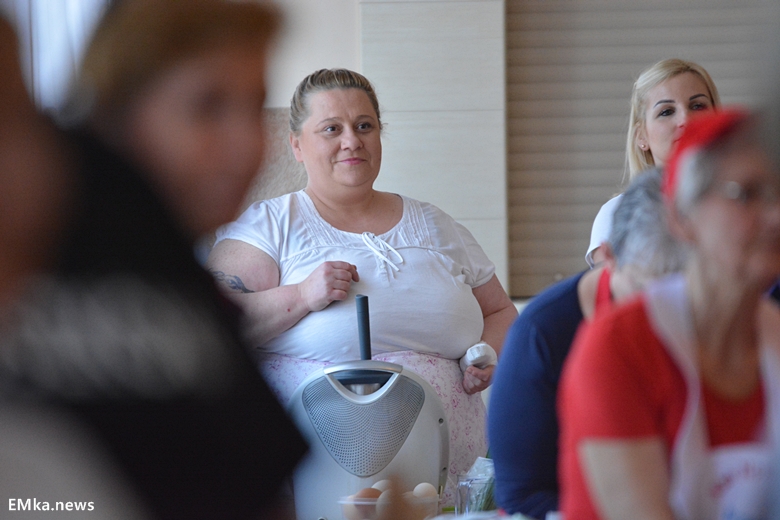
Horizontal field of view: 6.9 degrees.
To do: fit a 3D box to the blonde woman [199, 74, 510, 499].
[{"bbox_3d":[-0.045,0.465,12.215,0.600,1.650,0.450,-1,1,-18],"label":"blonde woman"}]

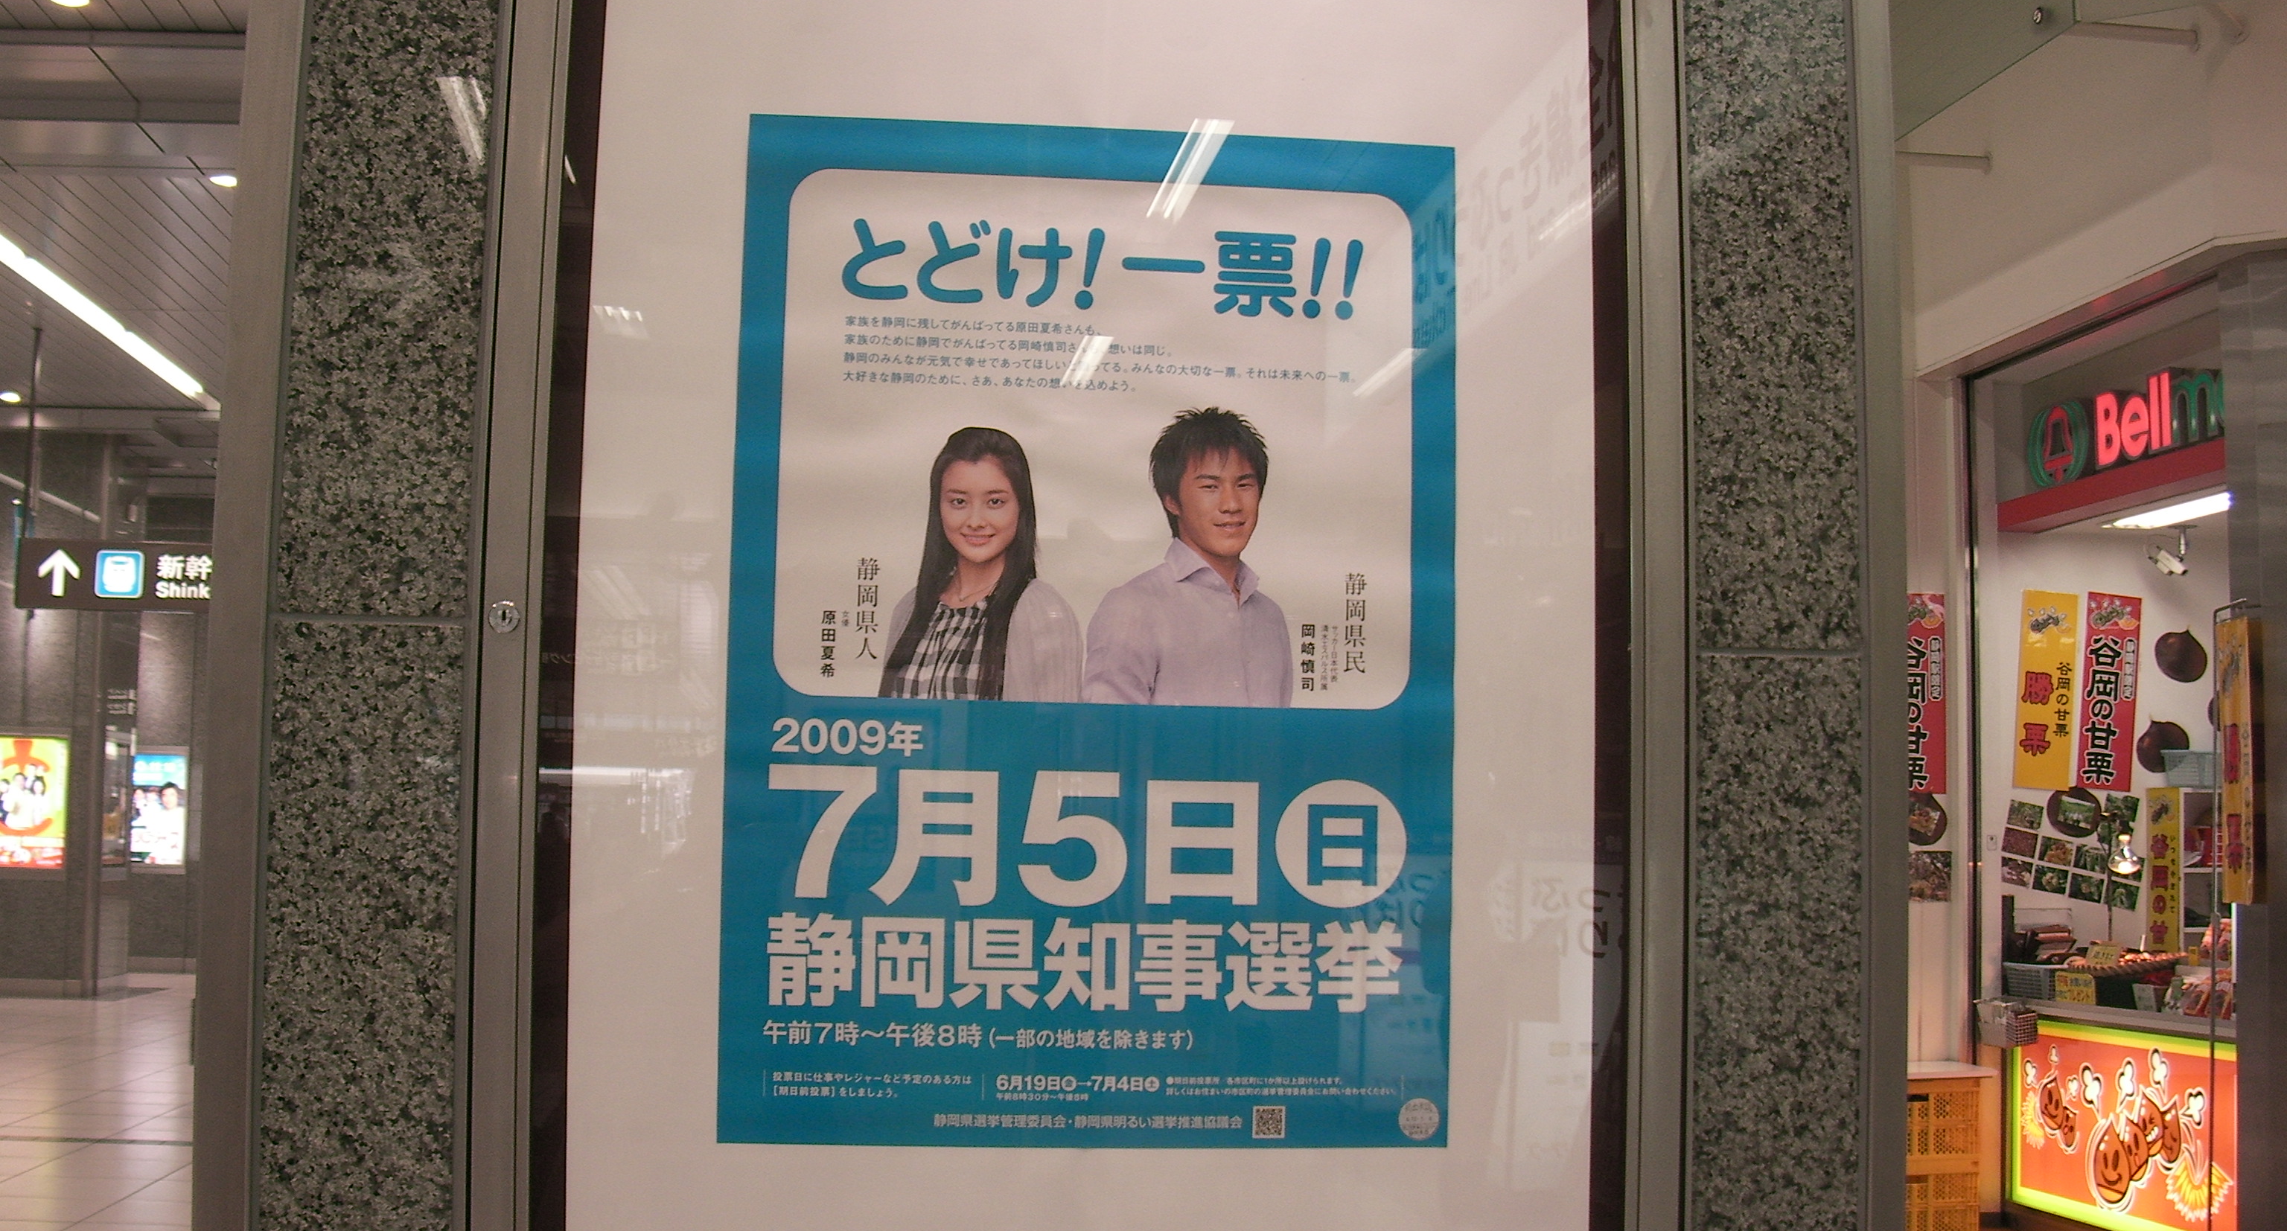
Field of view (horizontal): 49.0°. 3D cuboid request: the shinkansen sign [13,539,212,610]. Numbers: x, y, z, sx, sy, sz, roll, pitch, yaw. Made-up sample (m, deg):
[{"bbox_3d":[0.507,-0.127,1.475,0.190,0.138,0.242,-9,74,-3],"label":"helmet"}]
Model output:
[{"bbox_3d":[-6.292,-0.235,16.442,2.000,0.470,0.200,1,-5,-7],"label":"shinkansen sign"}]

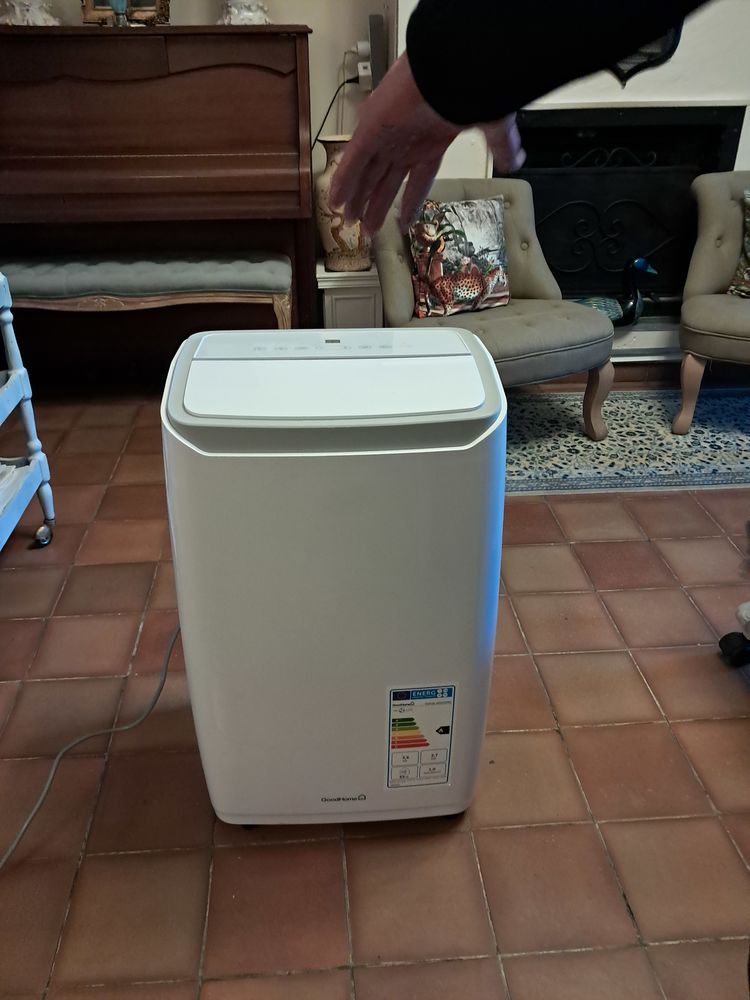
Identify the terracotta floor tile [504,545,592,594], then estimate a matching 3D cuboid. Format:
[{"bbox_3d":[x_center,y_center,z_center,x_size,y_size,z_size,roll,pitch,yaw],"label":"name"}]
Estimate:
[{"bbox_3d":[0.403,0.171,1.886,0.200,0.015,0.197,-2,30,-4],"label":"terracotta floor tile"}]

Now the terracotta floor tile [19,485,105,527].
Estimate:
[{"bbox_3d":[-0.857,0.019,2.142,0.200,0.015,0.198,-2,30,-4],"label":"terracotta floor tile"}]

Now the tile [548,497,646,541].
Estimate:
[{"bbox_3d":[0.590,0.061,2.075,0.200,0.015,0.197,-2,30,-4],"label":"tile"}]

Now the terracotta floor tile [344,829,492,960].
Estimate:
[{"bbox_3d":[0.061,0.583,1.149,0.200,0.013,0.197,-2,30,-4],"label":"terracotta floor tile"}]

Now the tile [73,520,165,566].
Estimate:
[{"bbox_3d":[-0.636,0.112,1.984,0.200,0.015,0.198,-2,30,-4],"label":"tile"}]

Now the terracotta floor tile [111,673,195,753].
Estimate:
[{"bbox_3d":[-0.381,0.405,1.478,0.200,0.015,0.197,-2,30,-4],"label":"terracotta floor tile"}]

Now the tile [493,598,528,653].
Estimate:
[{"bbox_3d":[0.215,0.281,1.698,0.200,0.015,0.198,-2,30,-4],"label":"tile"}]

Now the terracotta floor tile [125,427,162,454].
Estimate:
[{"bbox_3d":[-0.678,-0.188,2.486,0.200,0.013,0.197,-2,30,-4],"label":"terracotta floor tile"}]

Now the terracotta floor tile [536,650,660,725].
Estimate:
[{"bbox_3d":[0.436,0.374,1.540,0.200,0.015,0.198,-2,30,-4],"label":"terracotta floor tile"}]

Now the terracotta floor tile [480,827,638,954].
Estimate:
[{"bbox_3d":[0.263,0.575,1.164,0.200,0.013,0.197,-2,30,-4],"label":"terracotta floor tile"}]

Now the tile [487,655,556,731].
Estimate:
[{"bbox_3d":[0.230,0.381,1.523,0.200,0.015,0.197,-2,30,-4],"label":"tile"}]

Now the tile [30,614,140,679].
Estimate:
[{"bbox_3d":[-0.602,0.312,1.637,0.200,0.015,0.197,-2,30,-4],"label":"tile"}]

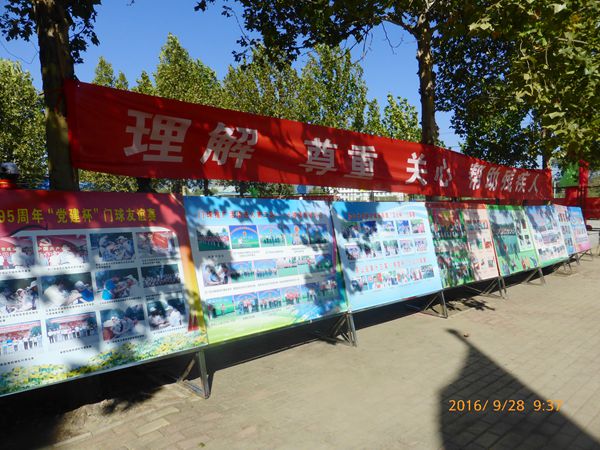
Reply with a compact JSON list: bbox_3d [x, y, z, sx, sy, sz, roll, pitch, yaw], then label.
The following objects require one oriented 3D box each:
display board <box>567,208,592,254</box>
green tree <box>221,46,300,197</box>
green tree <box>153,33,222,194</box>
[{"bbox_3d":[8.457,0.127,13.059,1.695,1.288,0.250,-2,2,-44],"label":"display board"},{"bbox_3d":[-2.051,-4.172,22.640,4.362,10.197,4.362,0,2,0],"label":"green tree"},{"bbox_3d":[-5.193,-3.946,20.136,3.393,9.882,3.393,0,2,0],"label":"green tree"}]

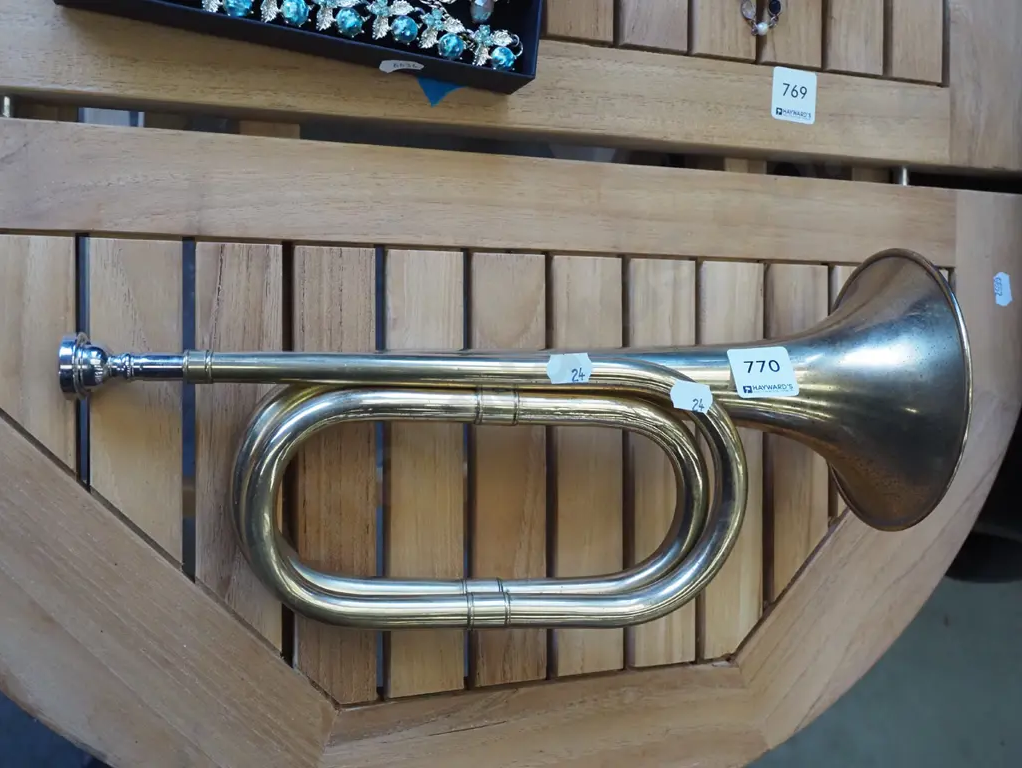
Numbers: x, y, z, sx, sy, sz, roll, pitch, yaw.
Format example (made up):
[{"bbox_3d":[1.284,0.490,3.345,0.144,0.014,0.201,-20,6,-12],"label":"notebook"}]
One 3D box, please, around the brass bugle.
[{"bbox_3d":[-0.004,0.023,0.579,0.453,0.165,0.218,2,90,-11],"label":"brass bugle"}]

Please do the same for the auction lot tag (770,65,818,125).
[{"bbox_3d":[0.184,-0.187,0.691,0.034,0.001,0.034,4,90,-22],"label":"auction lot tag"}]

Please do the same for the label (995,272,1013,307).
[{"bbox_3d":[0.353,-0.068,0.762,0.015,0.001,0.024,-11,95,-22],"label":"label"}]

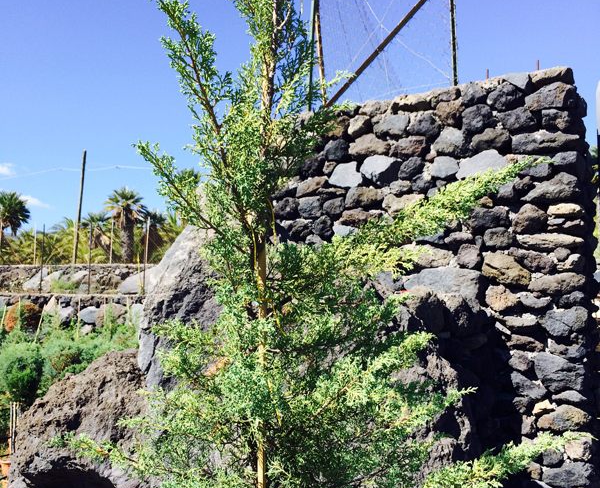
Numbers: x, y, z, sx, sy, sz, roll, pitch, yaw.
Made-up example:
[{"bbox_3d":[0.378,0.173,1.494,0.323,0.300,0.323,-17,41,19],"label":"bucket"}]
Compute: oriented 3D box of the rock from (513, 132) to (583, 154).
[{"bbox_3d":[1.570,-0.641,4.235,0.418,0.149,0.270,-4,-9,27],"label":"rock"}]

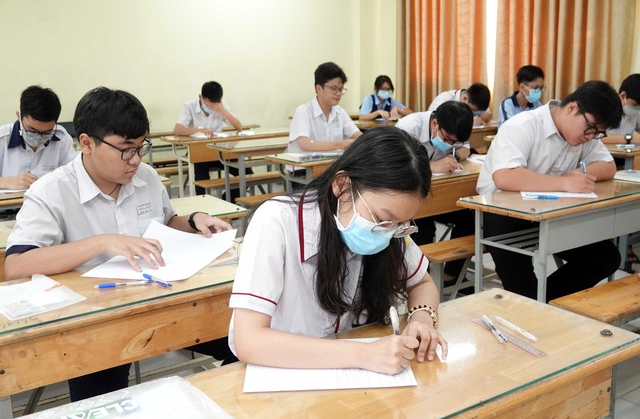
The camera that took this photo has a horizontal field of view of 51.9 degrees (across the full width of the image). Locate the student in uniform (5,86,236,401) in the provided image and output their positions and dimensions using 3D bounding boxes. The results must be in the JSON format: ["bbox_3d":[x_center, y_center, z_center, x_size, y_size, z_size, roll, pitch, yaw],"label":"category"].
[{"bbox_3d":[-0.626,0.245,2.089,0.660,1.250,0.600,-9,14,-31],"label":"student in uniform"}]

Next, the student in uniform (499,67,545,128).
[{"bbox_3d":[1.577,-0.475,5.106,0.520,1.270,0.600,-9,14,-31],"label":"student in uniform"}]

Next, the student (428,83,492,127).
[{"bbox_3d":[1.321,-0.613,6.152,0.580,1.130,0.650,-9,14,-31],"label":"student"}]

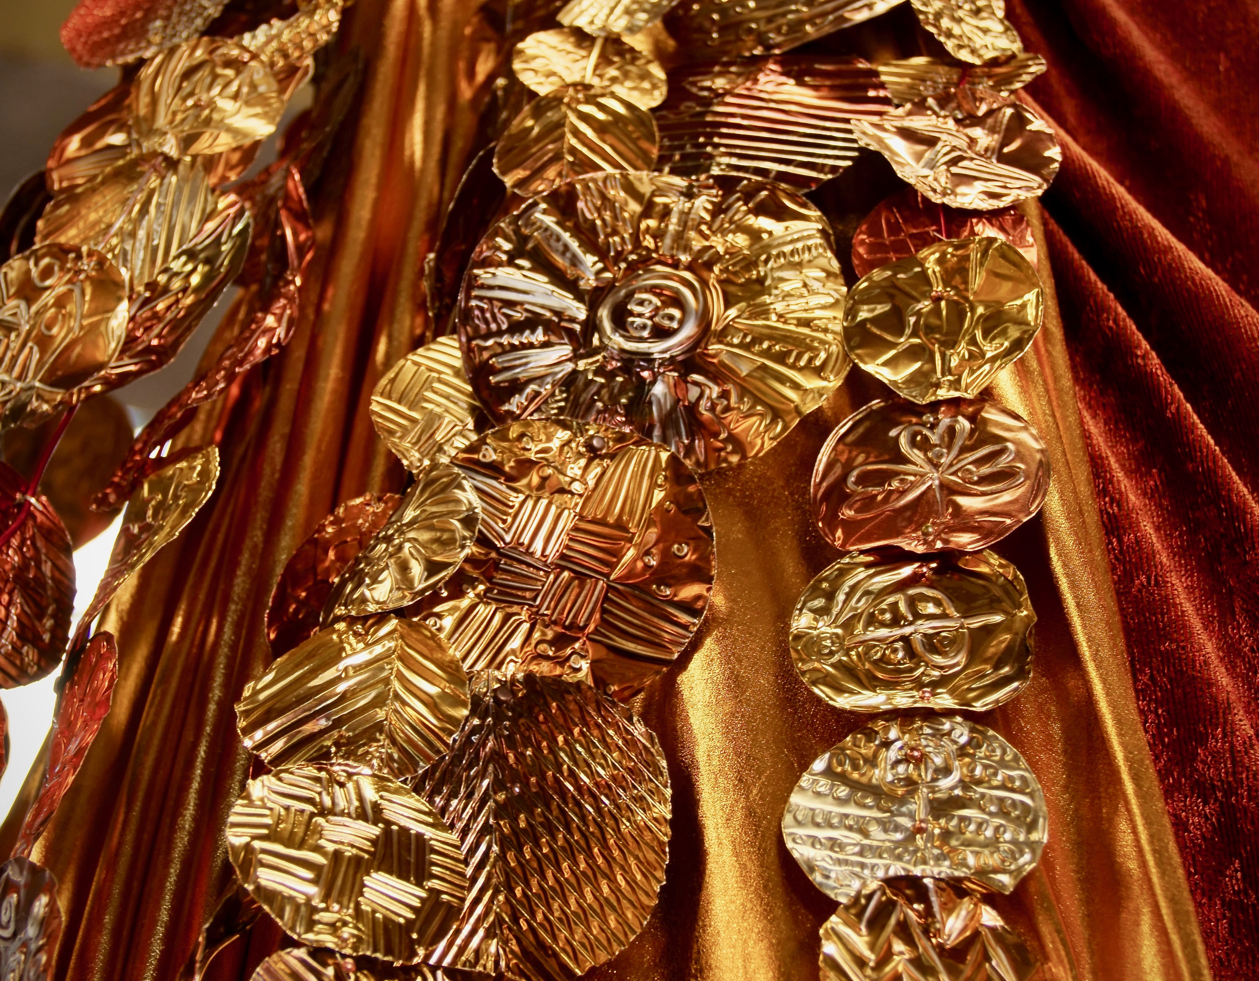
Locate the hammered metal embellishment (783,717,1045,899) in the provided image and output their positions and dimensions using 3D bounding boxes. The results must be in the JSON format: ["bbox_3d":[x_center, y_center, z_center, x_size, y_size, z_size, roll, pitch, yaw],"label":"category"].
[{"bbox_3d":[0.073,0.081,1.039,0.068,0.065,0.007,0,-47,0],"label":"hammered metal embellishment"}]

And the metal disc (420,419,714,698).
[{"bbox_3d":[-0.017,0.018,1.102,0.080,0.093,0.009,0,-37,0],"label":"metal disc"}]

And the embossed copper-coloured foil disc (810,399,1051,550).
[{"bbox_3d":[0.083,-0.004,1.125,0.066,0.064,0.007,2,-47,-2],"label":"embossed copper-coloured foil disc"}]

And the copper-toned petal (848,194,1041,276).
[{"bbox_3d":[0.092,-0.069,1.189,0.056,0.057,0.006,4,-48,-3],"label":"copper-toned petal"}]

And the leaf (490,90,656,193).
[{"bbox_3d":[-0.016,-0.104,1.224,0.050,0.054,0.007,0,-46,0],"label":"leaf"}]

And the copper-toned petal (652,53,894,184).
[{"bbox_3d":[0.040,-0.112,1.232,0.083,0.072,0.009,0,-47,0],"label":"copper-toned petal"}]

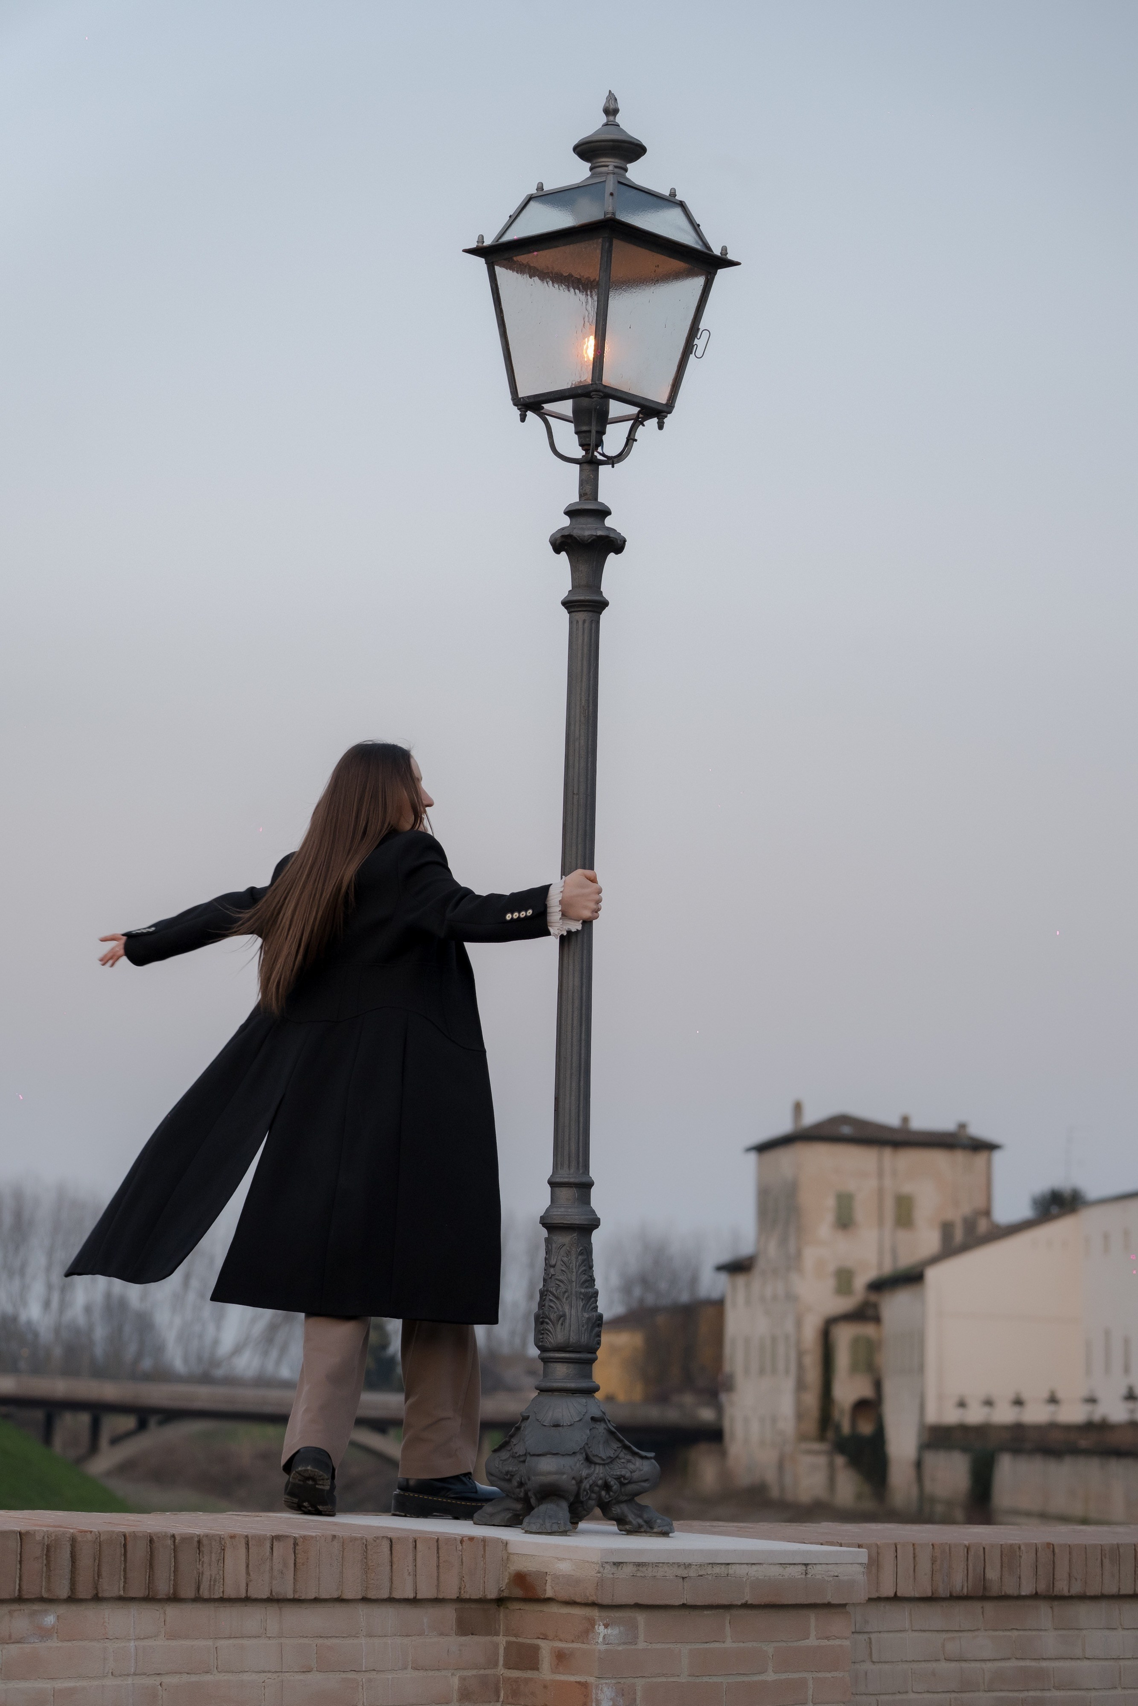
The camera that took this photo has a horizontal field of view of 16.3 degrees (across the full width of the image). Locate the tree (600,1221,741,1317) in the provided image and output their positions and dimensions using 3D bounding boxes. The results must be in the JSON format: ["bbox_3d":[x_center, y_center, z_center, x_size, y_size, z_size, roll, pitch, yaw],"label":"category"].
[{"bbox_3d":[7.159,31.945,275.892,10.000,12.215,10.000,2,-8,0],"label":"tree"}]

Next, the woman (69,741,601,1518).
[{"bbox_3d":[-0.489,0.596,8.744,1.120,1.701,0.570,0,-8,8],"label":"woman"}]

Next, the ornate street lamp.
[{"bbox_3d":[0.068,-0.131,8.733,0.450,3.186,0.450,9,-11,-42],"label":"ornate street lamp"}]

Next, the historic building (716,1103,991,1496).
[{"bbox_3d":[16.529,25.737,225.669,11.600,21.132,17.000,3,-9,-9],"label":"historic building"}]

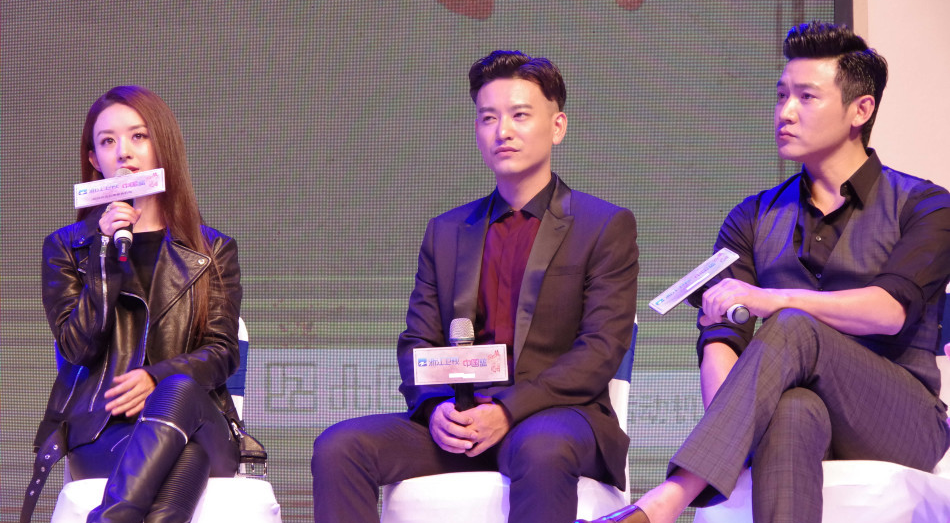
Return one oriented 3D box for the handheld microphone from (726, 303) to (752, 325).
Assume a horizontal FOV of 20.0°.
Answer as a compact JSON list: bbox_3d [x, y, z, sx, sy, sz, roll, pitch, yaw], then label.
[{"bbox_3d":[0.455,0.074,5.150,0.050,0.050,0.260,1,11,-20],"label":"handheld microphone"}]

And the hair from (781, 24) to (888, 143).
[{"bbox_3d":[0.706,-0.350,5.270,0.225,0.238,0.185,4,-6,-43],"label":"hair"}]

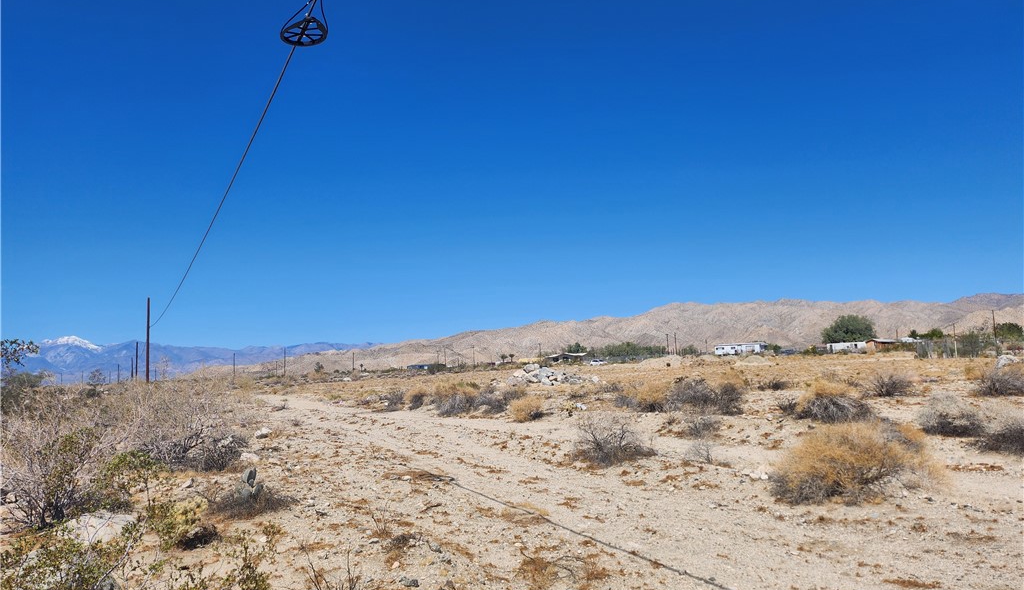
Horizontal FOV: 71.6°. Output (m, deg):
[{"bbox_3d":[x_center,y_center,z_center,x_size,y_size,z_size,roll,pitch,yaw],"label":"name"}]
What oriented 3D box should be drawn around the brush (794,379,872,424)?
[{"bbox_3d":[7.282,2.370,16.081,1.567,0.920,1.321,-4,-6,24],"label":"brush"}]

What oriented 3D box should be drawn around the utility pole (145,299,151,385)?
[{"bbox_3d":[-34.852,4.741,68.000,0.300,9.003,0.300,0,-6,0],"label":"utility pole"}]

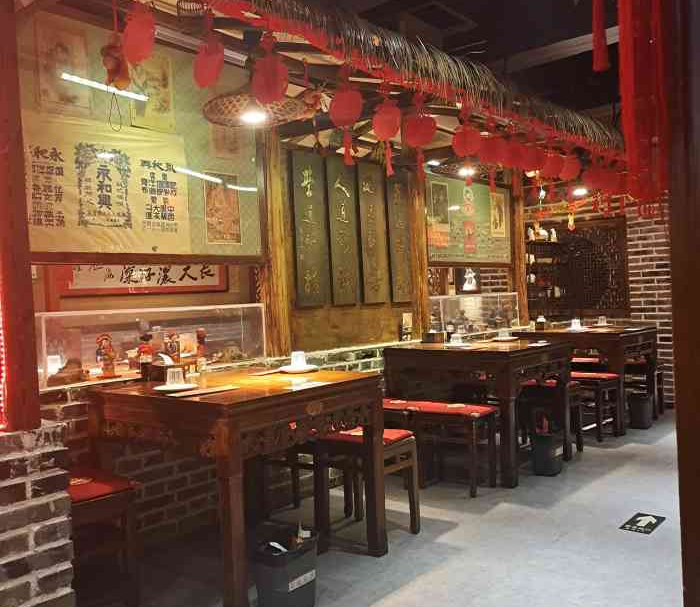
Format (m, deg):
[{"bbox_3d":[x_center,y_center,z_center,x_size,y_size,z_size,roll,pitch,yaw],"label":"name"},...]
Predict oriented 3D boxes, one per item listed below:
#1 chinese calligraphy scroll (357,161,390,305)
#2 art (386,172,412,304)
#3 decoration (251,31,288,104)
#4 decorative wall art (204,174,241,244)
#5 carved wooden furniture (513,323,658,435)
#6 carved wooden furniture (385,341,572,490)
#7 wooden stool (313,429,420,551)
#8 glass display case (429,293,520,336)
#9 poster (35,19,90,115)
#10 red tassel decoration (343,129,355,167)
[{"bbox_3d":[0.167,-0.466,4.710,0.030,0.930,0.275,-1,1,39],"label":"chinese calligraphy scroll"},{"bbox_3d":[0.365,-0.471,4.953,0.030,0.920,0.255,-1,1,39],"label":"art"},{"bbox_3d":[-0.295,-0.862,2.585,0.120,0.265,0.145,-1,1,39],"label":"decoration"},{"bbox_3d":[-0.648,-0.482,3.612,0.015,0.360,0.228,-1,1,39],"label":"decorative wall art"},{"bbox_3d":[2.001,0.615,5.925,0.900,0.782,0.910,-1,1,39],"label":"carved wooden furniture"},{"bbox_3d":[0.861,0.667,4.619,0.910,0.782,0.880,-1,1,39],"label":"carved wooden furniture"},{"bbox_3d":[0.083,0.864,3.324,0.370,0.470,0.340,-1,1,39],"label":"wooden stool"},{"bbox_3d":[0.997,0.086,5.687,0.200,0.310,1.260,-1,1,39],"label":"glass display case"},{"bbox_3d":[-1.199,-0.987,2.952,0.015,0.365,0.240,-1,1,39],"label":"poster"},{"bbox_3d":[-0.007,-0.649,2.932,0.038,0.155,0.042,-1,1,39],"label":"red tassel decoration"}]

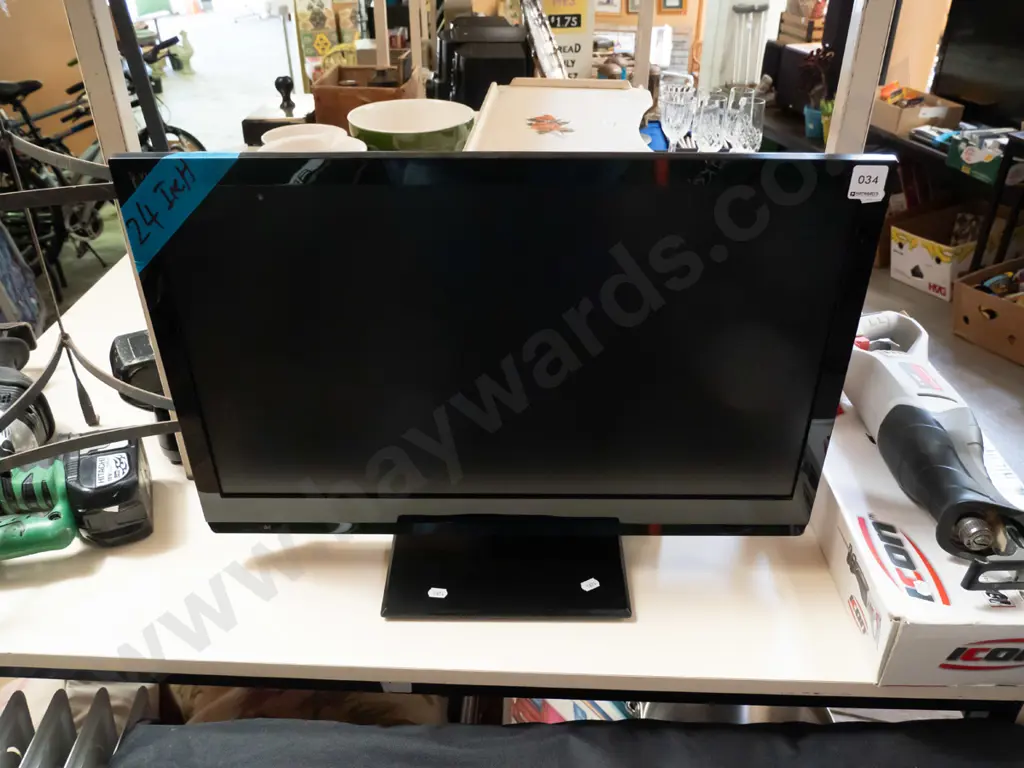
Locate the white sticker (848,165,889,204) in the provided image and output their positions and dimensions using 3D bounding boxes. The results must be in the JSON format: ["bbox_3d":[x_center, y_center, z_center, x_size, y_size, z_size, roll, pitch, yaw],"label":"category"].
[{"bbox_3d":[0.260,-0.145,0.604,0.026,0.029,0.001,0,32,1],"label":"white sticker"}]

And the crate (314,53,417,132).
[{"bbox_3d":[-0.357,-0.708,2.095,0.210,0.134,0.251,2,32,3],"label":"crate"}]

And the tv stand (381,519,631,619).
[{"bbox_3d":[-0.004,0.147,0.810,0.228,0.055,0.165,0,32,1],"label":"tv stand"}]

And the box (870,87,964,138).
[{"bbox_3d":[1.769,-1.253,3.787,0.288,0.114,0.438,-6,31,-9],"label":"box"}]

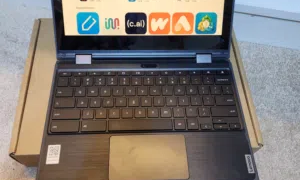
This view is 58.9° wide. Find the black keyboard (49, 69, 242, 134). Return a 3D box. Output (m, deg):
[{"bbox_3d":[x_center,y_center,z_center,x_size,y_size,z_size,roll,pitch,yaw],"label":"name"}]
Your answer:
[{"bbox_3d":[-0.006,0.014,0.406,0.279,0.005,0.108,-1,60,-3],"label":"black keyboard"}]

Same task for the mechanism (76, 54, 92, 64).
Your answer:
[{"bbox_3d":[-0.110,-0.050,0.440,0.025,0.011,0.017,-1,95,-3],"label":"mechanism"}]

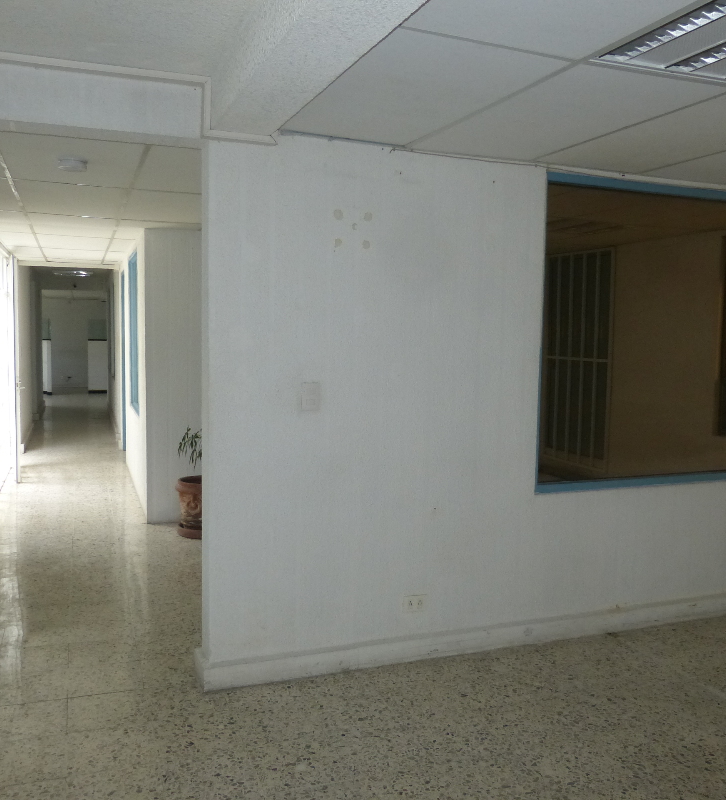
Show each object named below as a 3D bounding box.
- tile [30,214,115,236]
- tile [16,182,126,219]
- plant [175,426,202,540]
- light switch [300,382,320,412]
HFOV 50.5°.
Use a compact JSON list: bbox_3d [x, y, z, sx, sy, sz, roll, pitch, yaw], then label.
[{"bbox_3d":[-2.277,-1.378,6.092,0.615,0.020,1.270,-1,5,-20],"label":"tile"},{"bbox_3d":[-1.820,-1.260,4.859,0.612,0.020,1.280,-1,5,-20],"label":"tile"},{"bbox_3d":[-1.167,0.556,5.639,0.420,0.840,0.420,-1,5,-20],"label":"plant"},{"bbox_3d":[-0.217,-0.011,3.253,0.078,0.120,0.012,-1,5,-20],"label":"light switch"}]

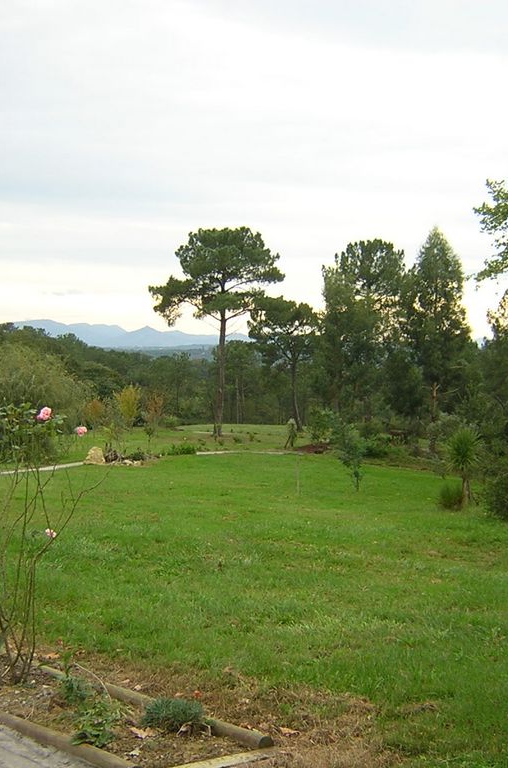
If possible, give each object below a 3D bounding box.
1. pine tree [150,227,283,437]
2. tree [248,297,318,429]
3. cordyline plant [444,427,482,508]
[{"bbox_3d":[-1.831,-2.564,52.000,6.446,10.254,6.252,0,2,0],"label":"pine tree"},{"bbox_3d":[1.662,-1.211,60.000,3.944,7.437,3.826,0,2,0],"label":"tree"},{"bbox_3d":[3.699,1.474,18.800,0.671,1.448,0.651,0,2,0],"label":"cordyline plant"}]

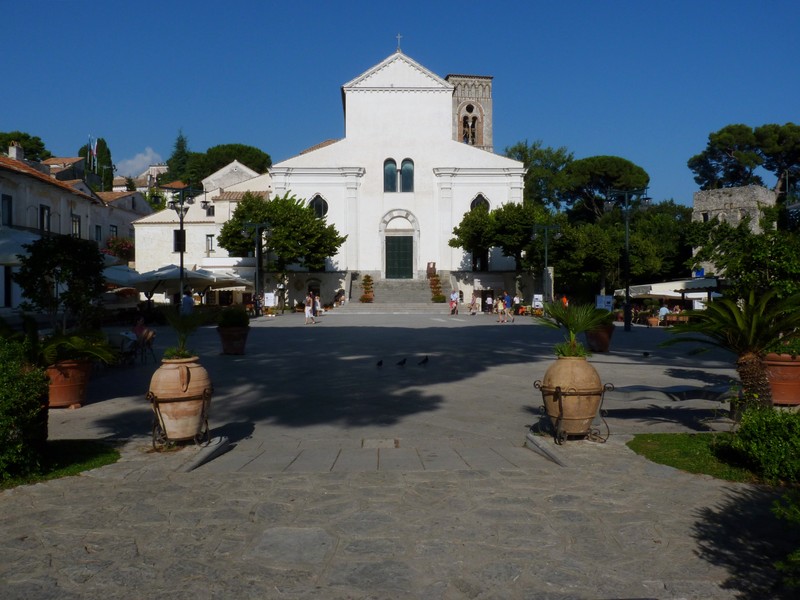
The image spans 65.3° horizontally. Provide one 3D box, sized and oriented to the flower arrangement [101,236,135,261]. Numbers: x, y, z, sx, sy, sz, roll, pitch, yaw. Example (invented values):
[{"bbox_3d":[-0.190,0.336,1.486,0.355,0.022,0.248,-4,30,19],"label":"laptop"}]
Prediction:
[{"bbox_3d":[-22.105,-3.966,49.000,2.600,2.100,1.800,0,1,0],"label":"flower arrangement"}]

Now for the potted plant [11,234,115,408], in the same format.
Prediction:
[{"bbox_3d":[-5.258,0.312,9.750,1.650,2.650,1.600,0,1,0],"label":"potted plant"}]

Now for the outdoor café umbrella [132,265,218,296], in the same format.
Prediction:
[{"bbox_3d":[-10.973,-0.214,30.500,4.000,2.900,4.000,0,1,0],"label":"outdoor café umbrella"}]

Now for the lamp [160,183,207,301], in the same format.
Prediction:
[{"bbox_3d":[-8.811,-1.660,25.278,1.950,5.950,1.950,0,1,0],"label":"lamp"}]

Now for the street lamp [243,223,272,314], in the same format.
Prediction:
[{"bbox_3d":[-9.500,-2.000,41.600,2.000,6.250,1.800,0,1,0],"label":"street lamp"}]

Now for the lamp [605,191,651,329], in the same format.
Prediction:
[{"bbox_3d":[9.398,-1.618,25.778,1.950,5.850,1.950,0,1,0],"label":"lamp"}]

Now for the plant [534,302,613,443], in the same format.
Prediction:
[{"bbox_3d":[1.880,0.747,6.762,0.840,1.460,0.800,0,1,0],"label":"plant"}]

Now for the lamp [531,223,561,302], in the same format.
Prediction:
[{"bbox_3d":[9.700,-2.000,41.600,2.000,6.250,1.800,0,1,0],"label":"lamp"}]

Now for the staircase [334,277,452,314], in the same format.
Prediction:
[{"bbox_3d":[-0.279,-0.319,49.800,9.200,2.700,6.200,0,1,0],"label":"staircase"}]

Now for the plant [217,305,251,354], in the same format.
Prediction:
[{"bbox_3d":[-4.460,0.780,16.764,0.860,1.330,0.860,0,1,0],"label":"plant"}]

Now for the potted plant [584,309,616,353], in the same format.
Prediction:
[{"bbox_3d":[5.596,0.820,17.415,0.840,1.230,0.840,0,1,0],"label":"potted plant"}]

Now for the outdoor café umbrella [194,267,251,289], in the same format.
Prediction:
[{"bbox_3d":[-10.616,-0.306,36.500,3.900,2.900,3.900,0,1,0],"label":"outdoor café umbrella"}]

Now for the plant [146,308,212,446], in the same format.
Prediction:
[{"bbox_3d":[-2.345,0.831,6.650,0.750,1.470,0.740,0,1,0],"label":"plant"}]

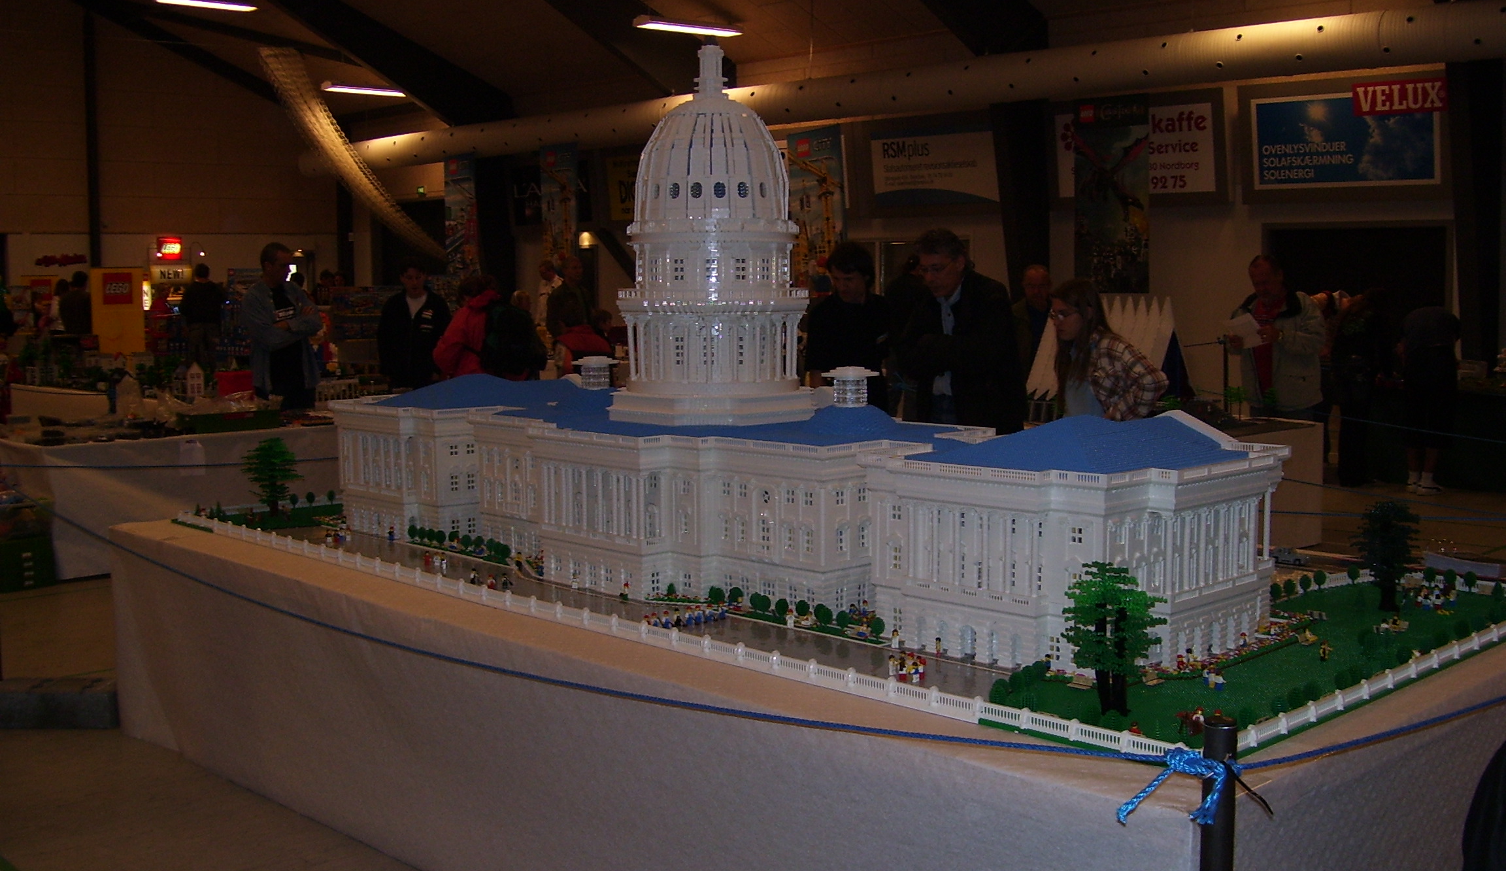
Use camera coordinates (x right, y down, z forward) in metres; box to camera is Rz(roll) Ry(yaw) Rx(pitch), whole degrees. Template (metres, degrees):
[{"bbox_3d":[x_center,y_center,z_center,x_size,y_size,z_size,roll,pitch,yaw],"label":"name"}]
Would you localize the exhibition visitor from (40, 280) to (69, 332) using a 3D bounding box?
[{"bbox_3d":[-8.679,-1.051,19.500,0.380,1.700,0.480,5,8,45],"label":"exhibition visitor"}]

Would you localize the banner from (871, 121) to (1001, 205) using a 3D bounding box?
[{"bbox_3d":[1.964,-2.933,17.082,1.704,0.832,0.050,5,12,45],"label":"banner"}]

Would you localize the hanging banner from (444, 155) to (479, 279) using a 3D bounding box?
[{"bbox_3d":[-4.069,-3.005,21.943,0.030,1.813,0.806,-6,8,-45],"label":"hanging banner"}]

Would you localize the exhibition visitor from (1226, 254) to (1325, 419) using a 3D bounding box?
[{"bbox_3d":[3.441,-0.291,10.335,0.600,1.780,0.450,4,7,36],"label":"exhibition visitor"}]

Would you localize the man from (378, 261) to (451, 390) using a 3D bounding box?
[{"bbox_3d":[-2.250,-0.265,10.400,0.520,1.760,0.360,-2,6,-12],"label":"man"}]

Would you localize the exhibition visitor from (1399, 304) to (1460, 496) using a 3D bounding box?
[{"bbox_3d":[5.045,-0.272,11.650,0.470,1.370,0.680,5,8,44],"label":"exhibition visitor"}]

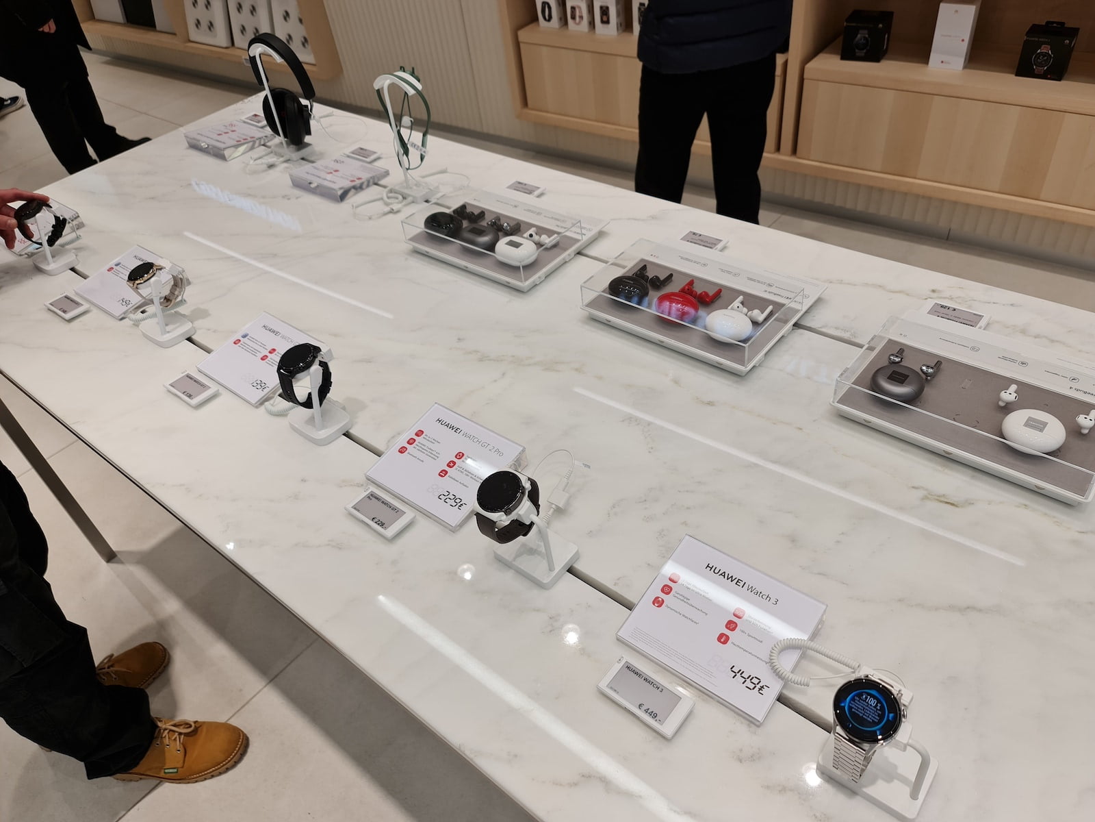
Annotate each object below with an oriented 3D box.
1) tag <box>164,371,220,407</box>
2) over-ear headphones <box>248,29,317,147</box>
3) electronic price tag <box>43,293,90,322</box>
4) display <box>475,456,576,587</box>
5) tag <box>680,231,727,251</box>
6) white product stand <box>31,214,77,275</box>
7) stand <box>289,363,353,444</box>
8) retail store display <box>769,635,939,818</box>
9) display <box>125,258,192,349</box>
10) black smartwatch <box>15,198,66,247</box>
[{"bbox_3d":[-0.497,-0.030,1.104,0.079,0.009,0.038,26,52,32],"label":"tag"},{"bbox_3d":[-0.534,-0.643,1.588,0.168,0.208,0.078,26,52,31],"label":"over-ear headphones"},{"bbox_3d":[-0.769,-0.165,1.270,0.077,0.016,0.040,26,52,31],"label":"electronic price tag"},{"bbox_3d":[-0.021,0.113,0.793,0.084,0.111,0.072,26,52,31],"label":"display"},{"bbox_3d":[0.237,-0.261,1.223,0.077,0.016,0.040,26,52,31],"label":"tag"},{"bbox_3d":[-0.882,-0.300,1.383,0.077,0.101,0.056,26,52,31],"label":"white product stand"},{"bbox_3d":[-0.297,-0.019,0.987,0.076,0.101,0.054,26,52,31],"label":"stand"},{"bbox_3d":[0.249,0.239,0.614,0.125,0.113,0.082,26,52,31],"label":"retail store display"},{"bbox_3d":[-0.585,-0.169,1.194,0.095,0.103,0.079,26,52,31],"label":"display"},{"bbox_3d":[-0.872,-0.322,1.369,0.050,0.070,0.070,26,64,31],"label":"black smartwatch"}]

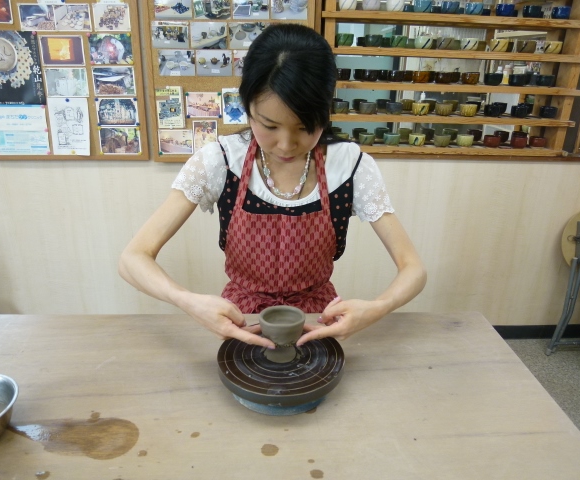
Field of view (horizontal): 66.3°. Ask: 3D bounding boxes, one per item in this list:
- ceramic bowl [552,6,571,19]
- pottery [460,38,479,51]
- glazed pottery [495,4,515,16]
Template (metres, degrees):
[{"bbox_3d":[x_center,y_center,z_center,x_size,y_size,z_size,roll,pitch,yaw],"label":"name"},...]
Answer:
[{"bbox_3d":[1.183,-0.984,1.936,0.071,0.050,0.071,0,19,-5],"label":"ceramic bowl"},{"bbox_3d":[0.744,-0.806,1.830,0.074,0.051,0.074,1,17,-5],"label":"pottery"},{"bbox_3d":[0.876,-0.931,1.802,0.074,0.051,0.074,1,17,-5],"label":"glazed pottery"}]

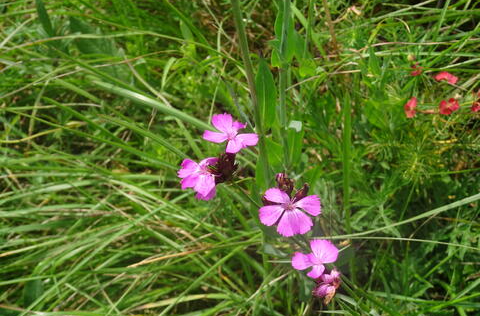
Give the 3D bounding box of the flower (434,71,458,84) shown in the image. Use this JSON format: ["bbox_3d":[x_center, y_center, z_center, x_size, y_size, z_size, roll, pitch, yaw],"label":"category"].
[{"bbox_3d":[0.126,-0.049,0.700,0.014,0.008,0.009,0,60,0],"label":"flower"}]

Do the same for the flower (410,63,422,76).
[{"bbox_3d":[0.107,-0.053,0.700,0.008,0.007,0.009,0,72,0],"label":"flower"}]

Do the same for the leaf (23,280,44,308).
[{"bbox_3d":[-0.118,0.078,0.660,0.012,0.018,0.005,0,12,0],"label":"leaf"}]

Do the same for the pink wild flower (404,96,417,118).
[{"bbox_3d":[0.102,-0.030,0.690,0.007,0.008,0.013,6,80,22],"label":"pink wild flower"}]

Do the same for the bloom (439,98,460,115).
[{"bbox_3d":[0.125,-0.031,0.690,0.013,0.008,0.010,0,72,0],"label":"bloom"}]

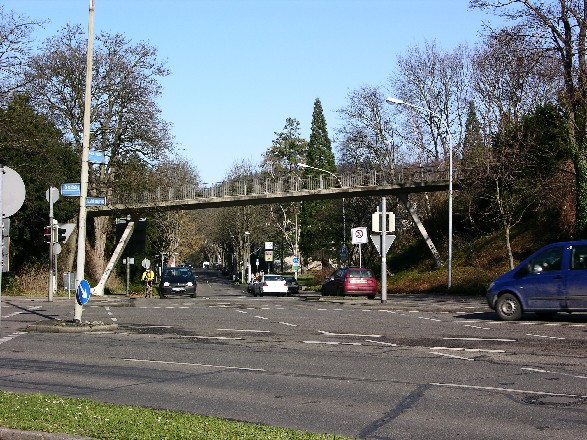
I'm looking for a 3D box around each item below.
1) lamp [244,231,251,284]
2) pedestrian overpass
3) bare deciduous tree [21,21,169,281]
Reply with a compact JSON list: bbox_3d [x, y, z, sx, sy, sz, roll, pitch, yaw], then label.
[{"bbox_3d":[-4.845,3.950,125.000,0.650,5.450,0.300,0,-2,-5],"label":"lamp"},{"bbox_3d":[-1.418,0.709,76.500,24.300,8.200,3.000,0,-2,-1],"label":"pedestrian overpass"},{"bbox_3d":[-14.459,-5.042,88.000,11.000,19.100,10.600,0,-2,0],"label":"bare deciduous tree"}]

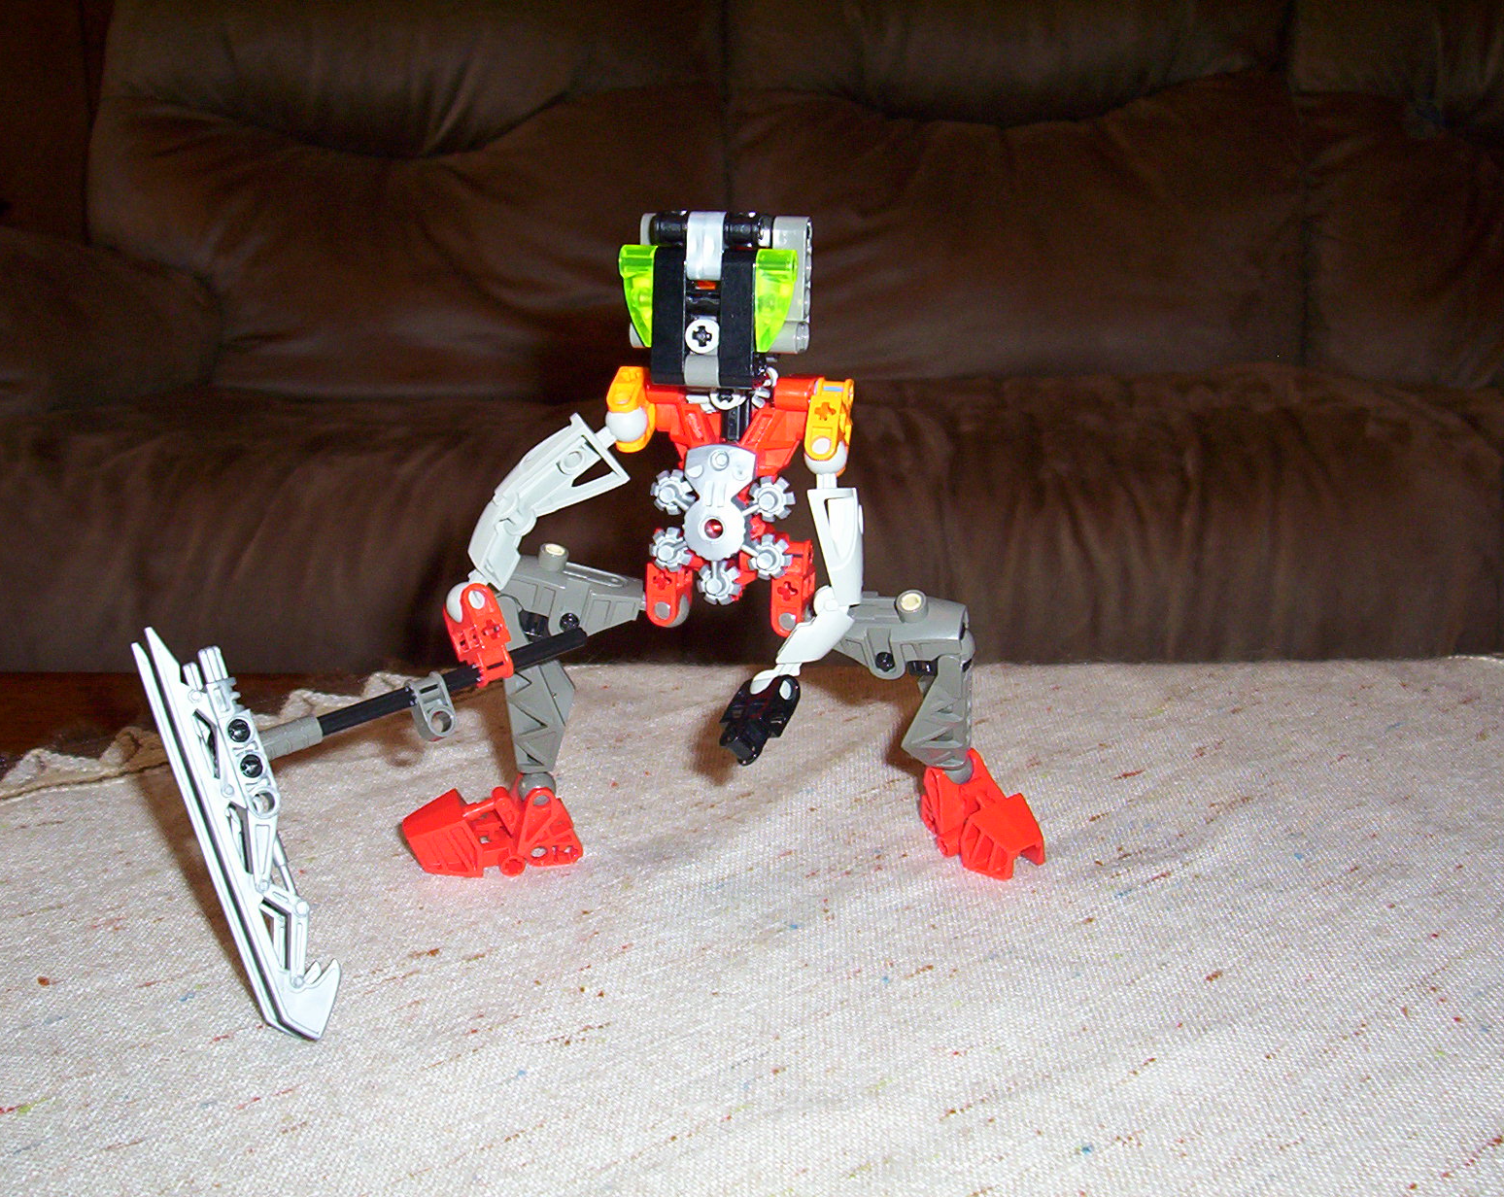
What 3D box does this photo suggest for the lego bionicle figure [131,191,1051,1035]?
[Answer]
[{"bbox_3d":[-0.028,-0.004,0.443,0.182,0.159,0.152,3,14,13],"label":"lego bionicle figure"}]

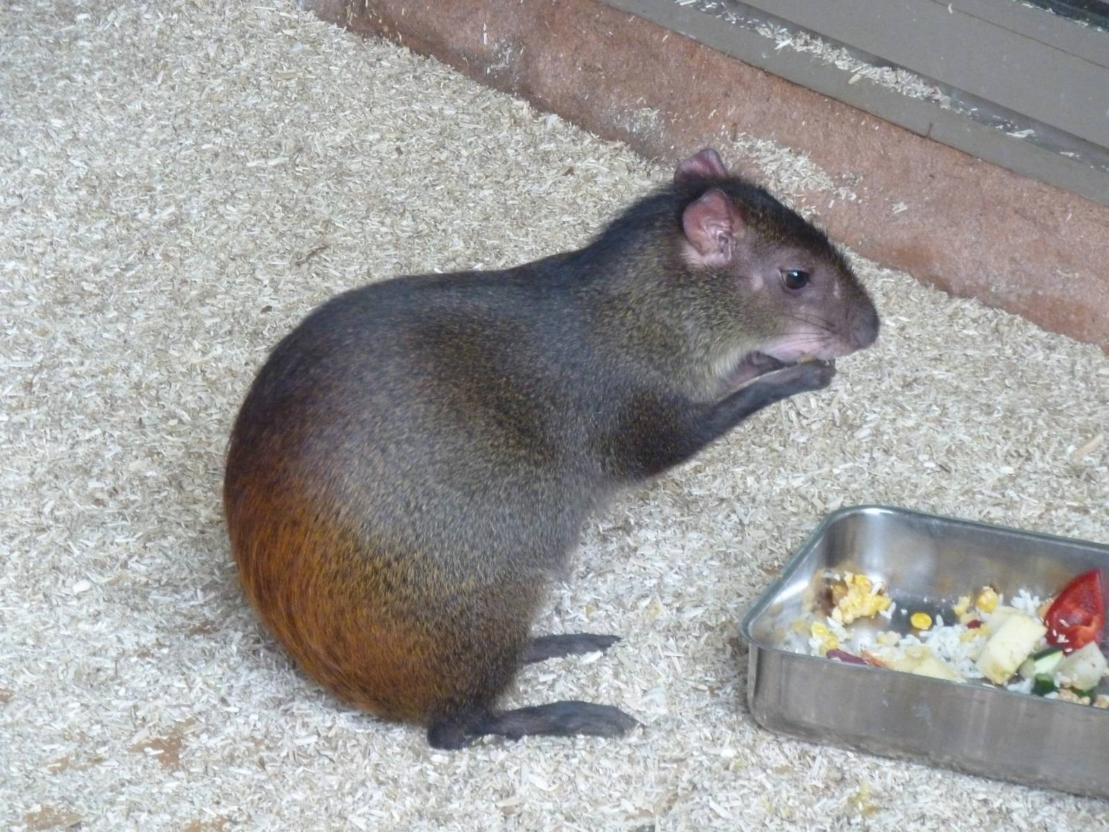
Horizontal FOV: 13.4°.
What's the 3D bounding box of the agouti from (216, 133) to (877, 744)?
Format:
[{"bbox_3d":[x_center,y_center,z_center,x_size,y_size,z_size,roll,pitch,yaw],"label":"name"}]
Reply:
[{"bbox_3d":[-0.002,0.013,2.500,0.350,0.305,0.165,-4,29,-7],"label":"agouti"}]

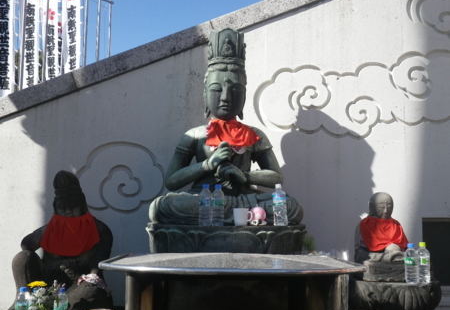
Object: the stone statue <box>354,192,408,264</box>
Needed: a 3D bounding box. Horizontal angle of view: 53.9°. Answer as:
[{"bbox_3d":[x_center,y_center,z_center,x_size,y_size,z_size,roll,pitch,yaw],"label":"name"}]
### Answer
[{"bbox_3d":[0.886,0.391,2.452,0.330,0.385,0.280,1,-7,-5],"label":"stone statue"}]

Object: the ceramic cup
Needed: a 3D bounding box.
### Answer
[{"bbox_3d":[0.088,0.315,2.239,0.105,0.092,0.080,0,-7,0],"label":"ceramic cup"}]

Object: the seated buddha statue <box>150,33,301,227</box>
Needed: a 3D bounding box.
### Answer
[{"bbox_3d":[0.011,-0.198,2.652,0.880,1.190,0.600,1,-7,-3],"label":"seated buddha statue"}]

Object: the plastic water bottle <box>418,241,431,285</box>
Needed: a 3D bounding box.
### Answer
[{"bbox_3d":[1.002,0.541,2.232,0.064,0.212,0.064,0,-7,0],"label":"plastic water bottle"}]

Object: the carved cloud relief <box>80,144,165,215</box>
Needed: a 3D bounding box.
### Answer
[{"bbox_3d":[-0.702,0.148,2.933,0.600,0.480,0.040,1,-7,-3],"label":"carved cloud relief"}]

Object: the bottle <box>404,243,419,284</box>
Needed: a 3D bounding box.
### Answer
[{"bbox_3d":[0.933,0.540,2.223,0.066,0.212,0.066,0,-7,0],"label":"bottle"}]

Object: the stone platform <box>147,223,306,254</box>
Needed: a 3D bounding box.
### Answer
[{"bbox_3d":[0.007,0.500,2.519,0.910,0.210,0.700,1,-7,-3],"label":"stone platform"}]

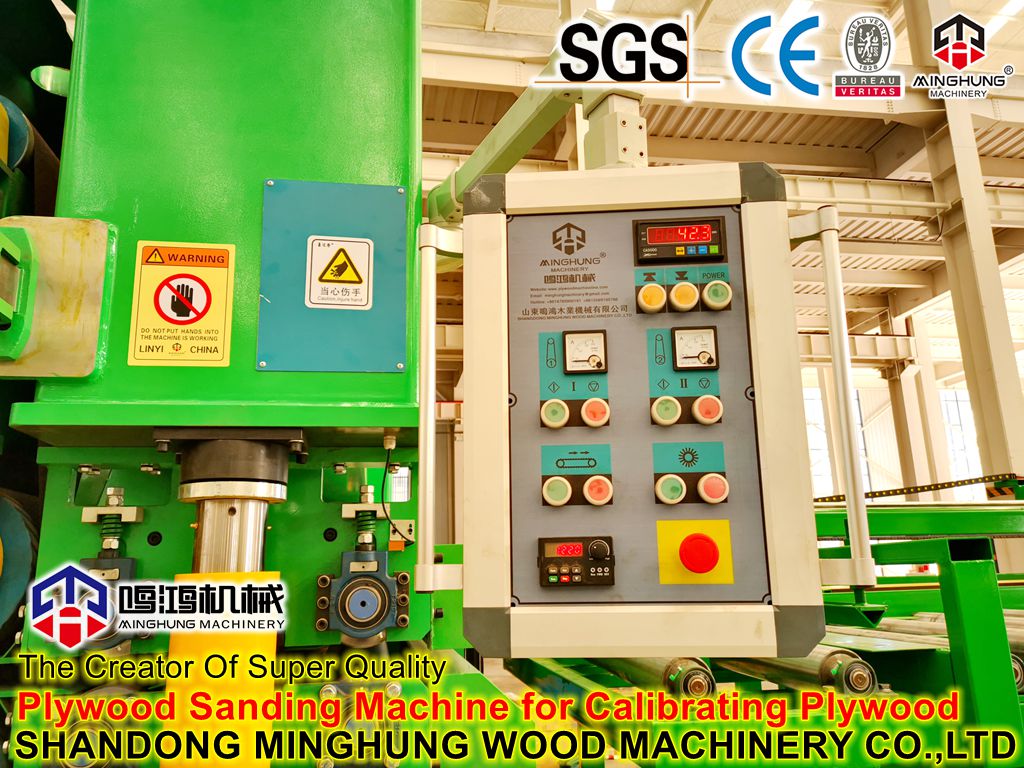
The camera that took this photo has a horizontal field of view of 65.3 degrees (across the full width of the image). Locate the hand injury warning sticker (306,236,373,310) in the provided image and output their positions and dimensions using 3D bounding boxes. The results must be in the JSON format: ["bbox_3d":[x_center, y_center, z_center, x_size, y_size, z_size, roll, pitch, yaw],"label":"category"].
[{"bbox_3d":[-0.241,-0.155,1.119,0.092,0.106,0.002,1,-12,-10],"label":"hand injury warning sticker"}]

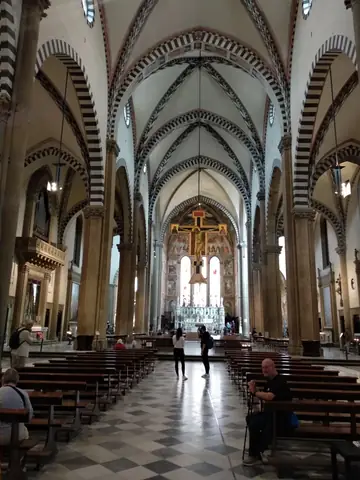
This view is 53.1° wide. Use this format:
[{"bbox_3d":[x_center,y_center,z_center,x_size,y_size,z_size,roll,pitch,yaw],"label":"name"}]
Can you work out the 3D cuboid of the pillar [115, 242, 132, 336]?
[{"bbox_3d":[-5.749,5.110,36.597,1.450,9.920,1.450,1,-13,3],"label":"pillar"}]

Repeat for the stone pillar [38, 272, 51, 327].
[{"bbox_3d":[-11.044,4.850,29.383,0.550,4.300,0.550,0,-13,4],"label":"stone pillar"}]

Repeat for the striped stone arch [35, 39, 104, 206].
[{"bbox_3d":[-5.930,-6.720,19.391,0.900,6.482,12.127,0,-13,4],"label":"striped stone arch"}]

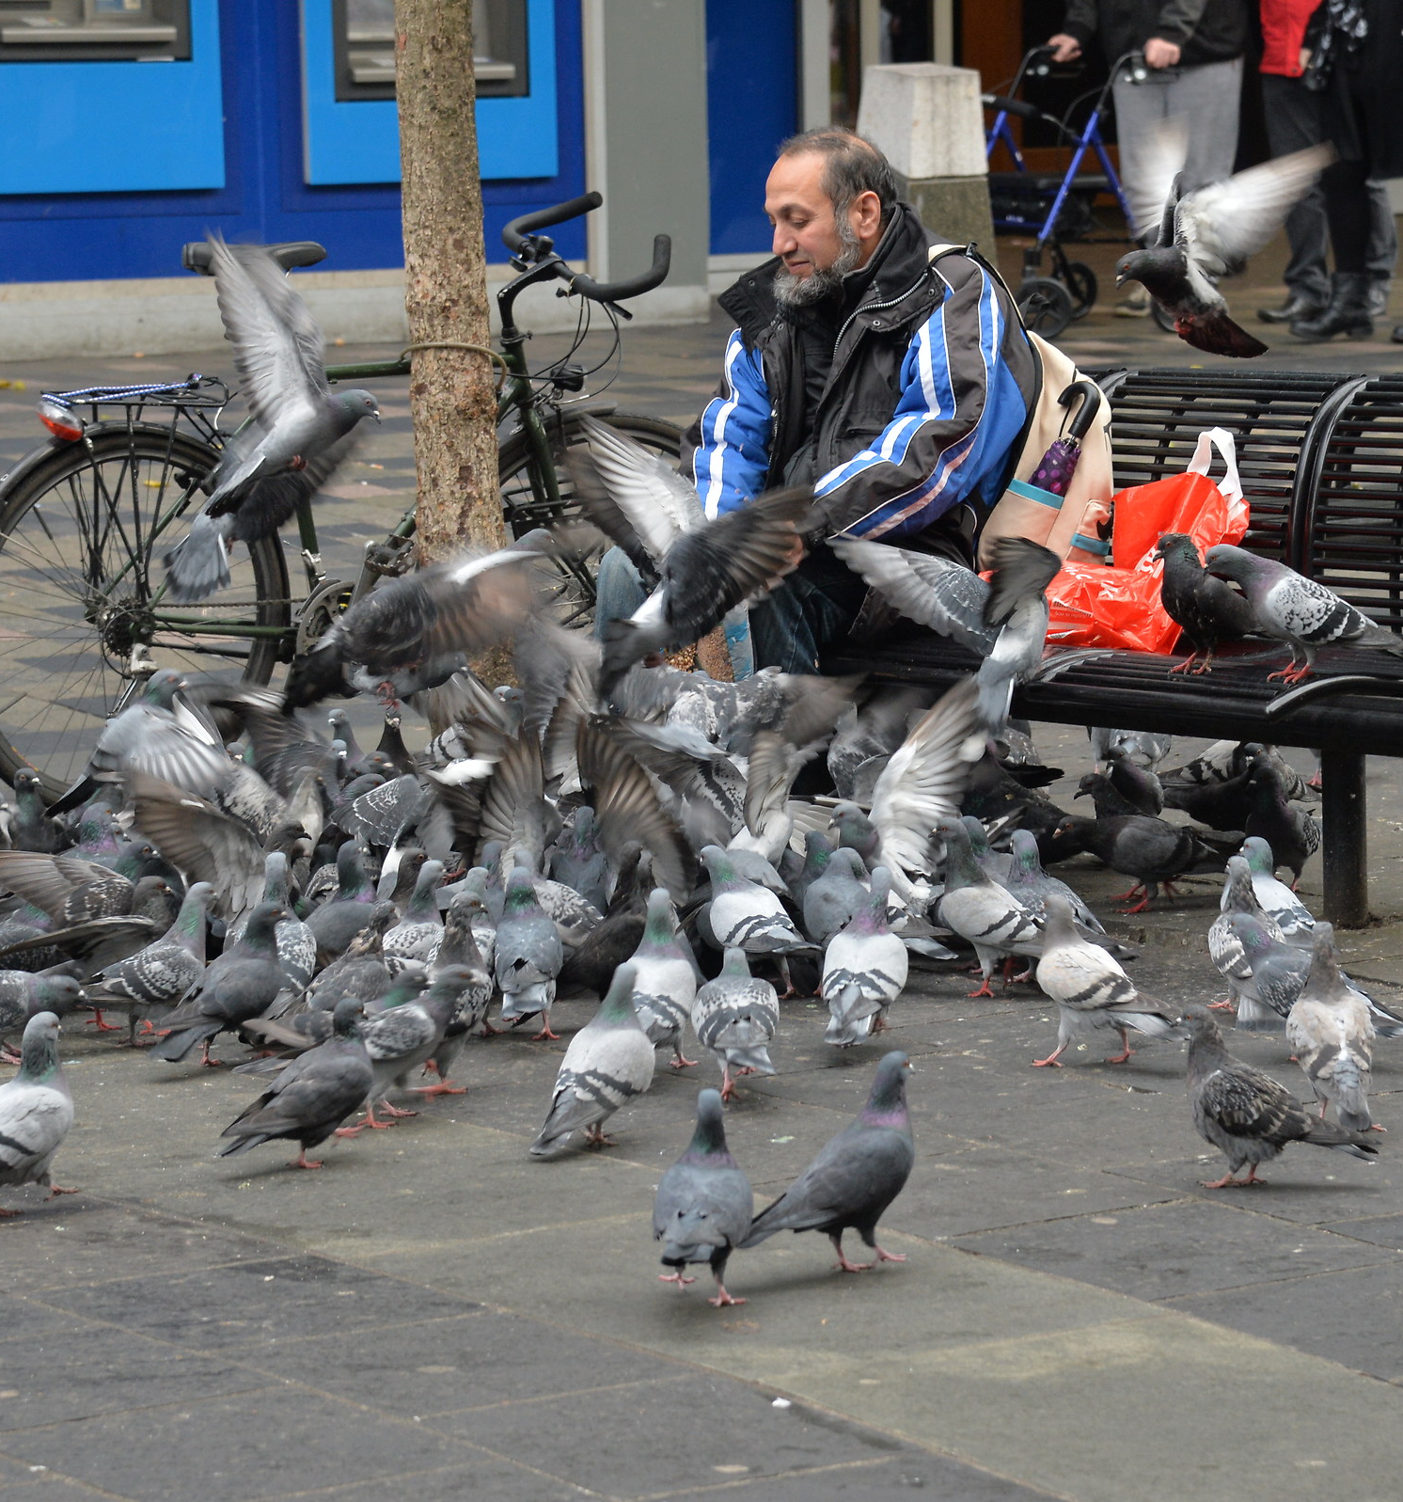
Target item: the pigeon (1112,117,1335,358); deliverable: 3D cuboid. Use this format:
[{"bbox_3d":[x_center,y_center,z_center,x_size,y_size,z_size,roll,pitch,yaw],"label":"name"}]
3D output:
[{"bbox_3d":[0.743,-0.728,10.800,0.260,0.300,0.340,9,-2,-40],"label":"pigeon"}]

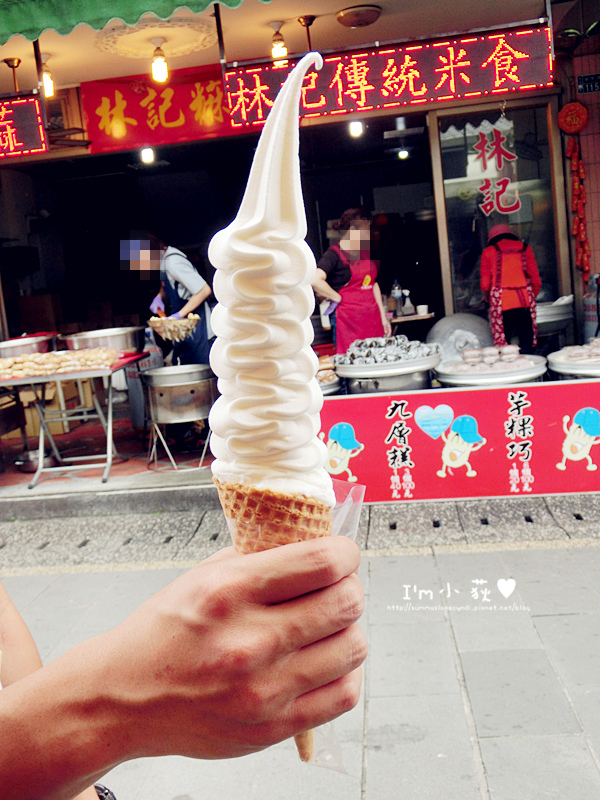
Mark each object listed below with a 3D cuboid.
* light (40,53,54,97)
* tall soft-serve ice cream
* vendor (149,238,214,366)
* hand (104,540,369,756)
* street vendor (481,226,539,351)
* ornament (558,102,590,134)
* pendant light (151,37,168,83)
[{"bbox_3d":[-1.609,-2.064,5.595,0.105,0.275,0.105,-5,7,6],"label":"light"},{"bbox_3d":[-0.010,0.011,0.415,0.066,0.335,0.060,-5,7,6],"label":"tall soft-serve ice cream"},{"bbox_3d":[-0.898,-0.382,6.456,0.600,1.580,0.500,-9,8,-29],"label":"vendor"},{"bbox_3d":[-0.030,0.115,0.405,0.118,0.100,0.085,-6,7,-6],"label":"hand"},{"bbox_3d":[1.462,-0.485,6.033,0.460,1.440,0.500,-5,7,6],"label":"street vendor"},{"bbox_3d":[1.895,-1.943,6.062,0.215,0.215,0.040,-5,7,6],"label":"ornament"},{"bbox_3d":[-0.883,-2.138,5.522,0.105,0.275,0.105,-5,7,6],"label":"pendant light"}]

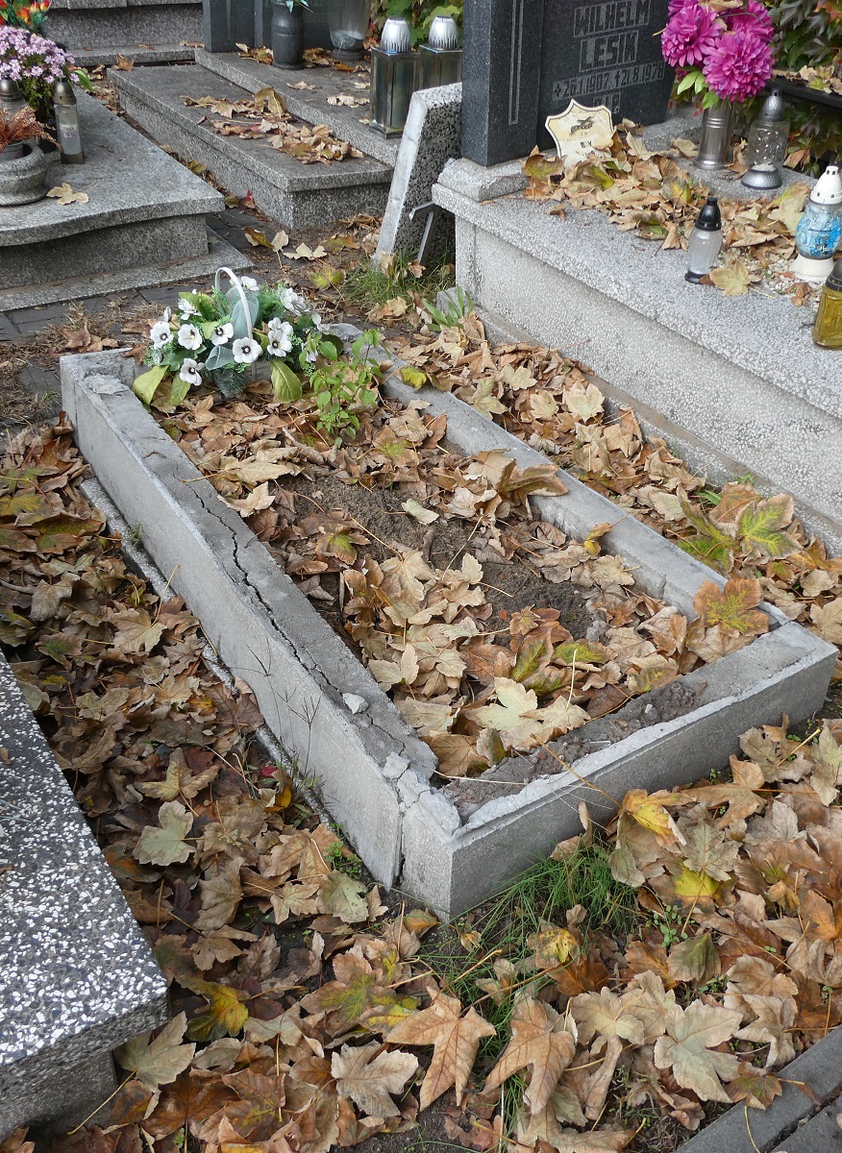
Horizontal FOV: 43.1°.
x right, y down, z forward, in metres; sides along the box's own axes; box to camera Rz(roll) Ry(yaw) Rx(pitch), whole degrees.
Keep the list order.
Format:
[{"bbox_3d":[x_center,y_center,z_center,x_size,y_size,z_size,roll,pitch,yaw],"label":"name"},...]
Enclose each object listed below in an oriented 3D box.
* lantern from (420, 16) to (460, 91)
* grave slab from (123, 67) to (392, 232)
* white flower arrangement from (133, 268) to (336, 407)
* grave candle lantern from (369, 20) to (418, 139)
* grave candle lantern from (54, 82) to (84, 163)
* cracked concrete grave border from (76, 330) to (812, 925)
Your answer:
[{"bbox_3d":[0.082,-1.916,4.059,0.132,0.395,0.132,-18,42,-25],"label":"lantern"},{"bbox_3d":[-0.796,-1.908,4.583,0.440,0.175,1.840,-20,43,-27],"label":"grave slab"},{"bbox_3d":[-0.477,-0.633,2.716,0.420,0.250,0.280,-20,41,-26],"label":"white flower arrangement"},{"bbox_3d":[-0.098,-1.873,3.994,0.132,0.395,0.132,-18,42,-24],"label":"grave candle lantern"},{"bbox_3d":[-1.204,-1.546,3.625,0.078,0.245,0.078,-21,42,-27],"label":"grave candle lantern"},{"bbox_3d":[-0.094,-0.139,2.275,0.785,0.154,1.760,-20,41,-26],"label":"cracked concrete grave border"}]

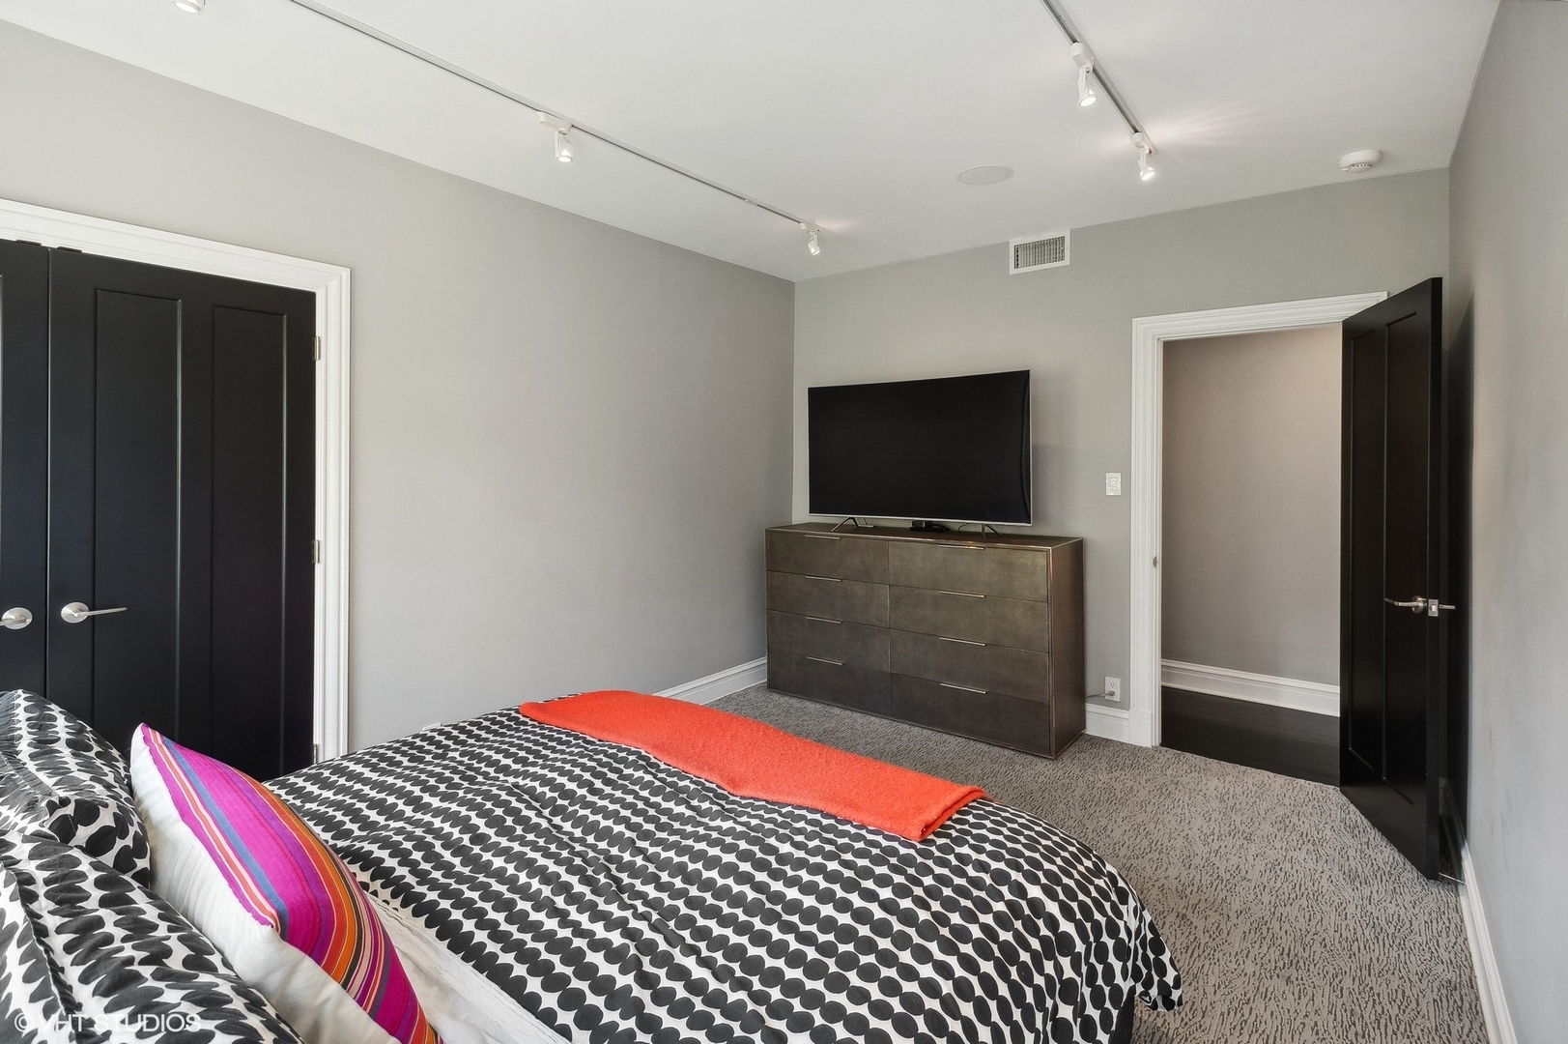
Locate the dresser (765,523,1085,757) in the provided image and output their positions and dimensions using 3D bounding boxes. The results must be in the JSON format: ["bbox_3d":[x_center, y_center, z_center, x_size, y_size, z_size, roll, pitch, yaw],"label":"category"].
[{"bbox_3d":[0.744,0.613,4.380,1.824,1.035,0.470,1,1,38],"label":"dresser"}]

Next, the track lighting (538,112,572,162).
[{"bbox_3d":[-0.825,-1.395,2.675,0.068,0.142,0.125,1,1,38],"label":"track lighting"}]

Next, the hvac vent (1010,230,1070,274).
[{"bbox_3d":[1.424,-1.506,4.133,0.333,0.187,0.020,1,1,38],"label":"hvac vent"}]

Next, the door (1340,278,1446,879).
[{"bbox_3d":[2.393,0.193,2.937,0.042,2.100,0.772,0,1,19],"label":"door"}]

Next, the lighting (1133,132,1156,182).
[{"bbox_3d":[1.383,-1.400,2.847,0.070,0.135,0.120,1,1,38],"label":"lighting"}]

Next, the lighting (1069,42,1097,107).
[{"bbox_3d":[0.911,-1.359,2.245,0.070,0.135,0.120,1,1,38],"label":"lighting"}]

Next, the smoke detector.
[{"bbox_3d":[2.353,-1.469,3.018,0.140,0.046,0.140,1,1,38],"label":"smoke detector"}]

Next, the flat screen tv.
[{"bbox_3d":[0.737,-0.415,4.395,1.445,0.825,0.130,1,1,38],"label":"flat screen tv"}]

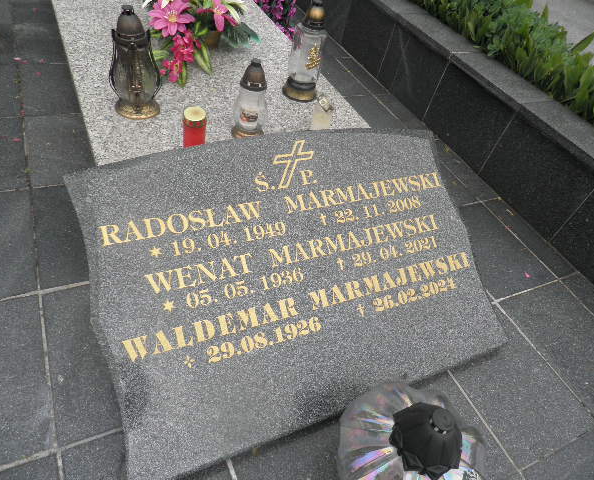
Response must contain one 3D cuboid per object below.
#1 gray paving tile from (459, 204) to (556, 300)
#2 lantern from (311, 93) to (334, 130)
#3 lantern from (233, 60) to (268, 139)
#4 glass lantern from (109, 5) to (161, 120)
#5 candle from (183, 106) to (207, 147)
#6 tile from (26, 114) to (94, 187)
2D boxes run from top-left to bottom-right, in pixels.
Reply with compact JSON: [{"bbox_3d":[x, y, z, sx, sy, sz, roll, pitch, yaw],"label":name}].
[{"bbox_3d":[0.662,0.028,1.556,0.299,0.025,0.405,-12,51,-24],"label":"gray paving tile"},{"bbox_3d":[0.072,-0.393,1.389,0.060,0.110,0.060,-12,51,-24],"label":"lantern"},{"bbox_3d":[-0.128,-0.409,1.275,0.101,0.219,0.101,-12,51,-24],"label":"lantern"},{"bbox_3d":[-0.448,-0.490,1.223,0.141,0.285,0.134,-12,51,-24],"label":"glass lantern"},{"bbox_3d":[-0.274,-0.284,1.188,0.061,0.115,0.061,-12,51,-24],"label":"candle"},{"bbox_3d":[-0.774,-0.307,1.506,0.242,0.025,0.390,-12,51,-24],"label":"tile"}]

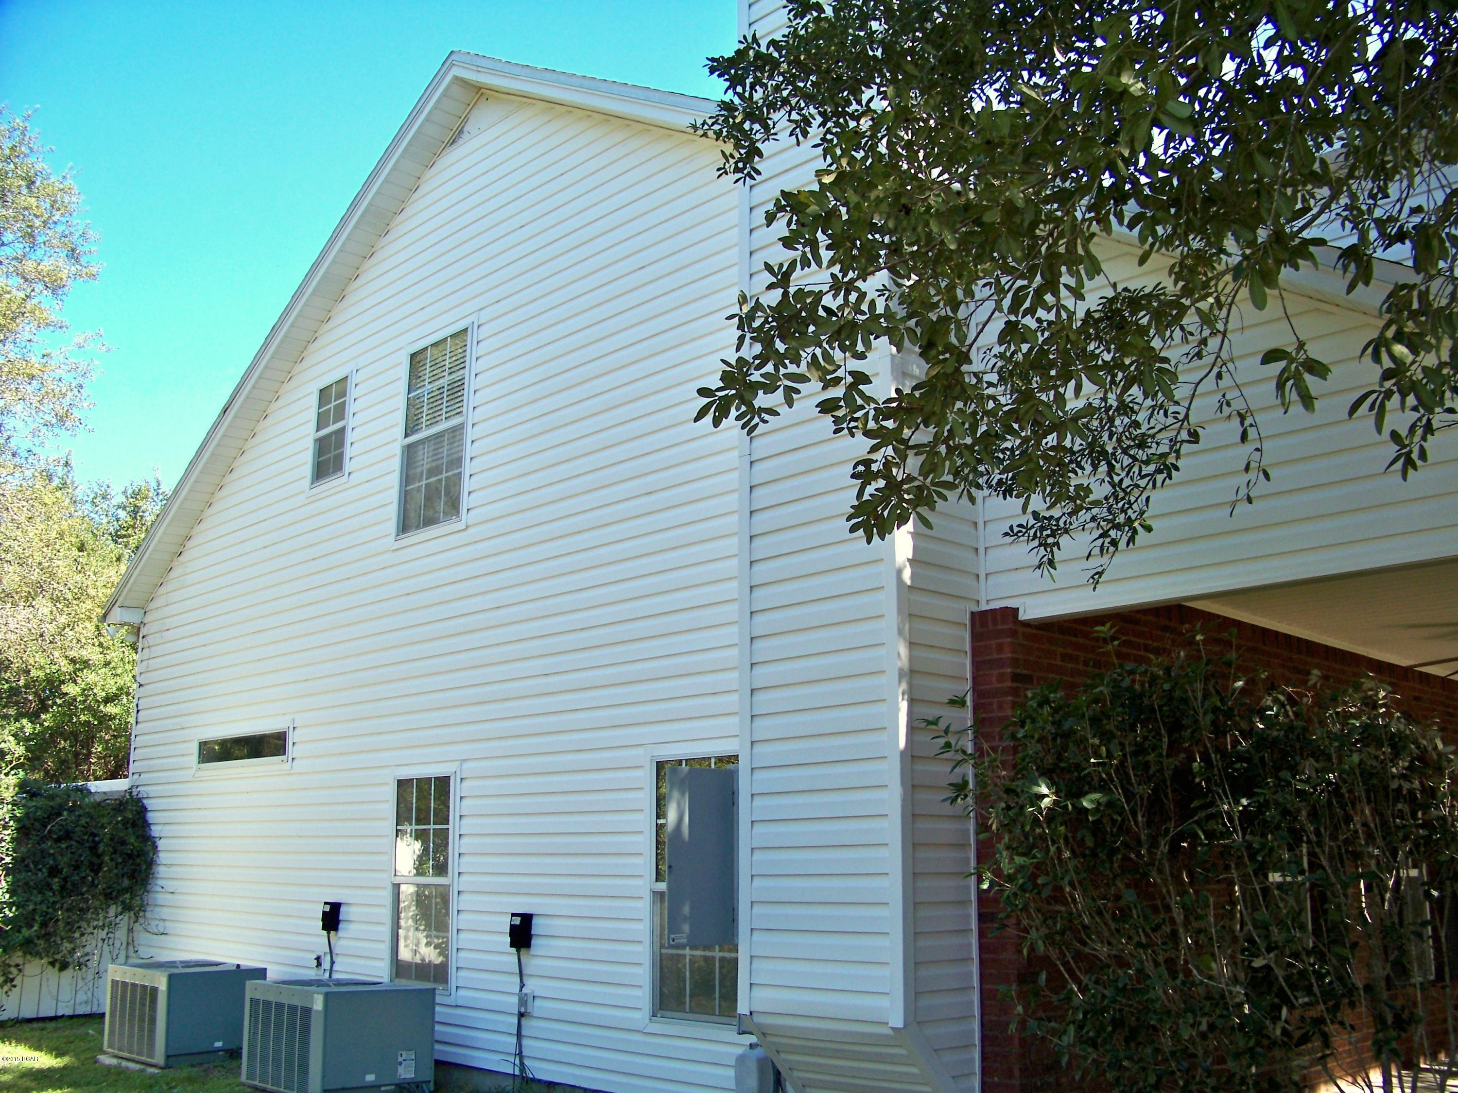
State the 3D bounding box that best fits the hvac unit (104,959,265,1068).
[{"bbox_3d":[-4.070,3.460,10.420,0.760,0.640,1.060,13,-18,-43],"label":"hvac unit"}]

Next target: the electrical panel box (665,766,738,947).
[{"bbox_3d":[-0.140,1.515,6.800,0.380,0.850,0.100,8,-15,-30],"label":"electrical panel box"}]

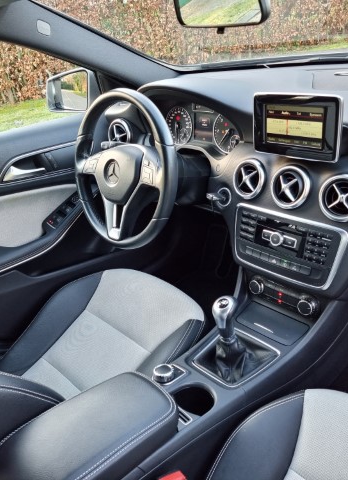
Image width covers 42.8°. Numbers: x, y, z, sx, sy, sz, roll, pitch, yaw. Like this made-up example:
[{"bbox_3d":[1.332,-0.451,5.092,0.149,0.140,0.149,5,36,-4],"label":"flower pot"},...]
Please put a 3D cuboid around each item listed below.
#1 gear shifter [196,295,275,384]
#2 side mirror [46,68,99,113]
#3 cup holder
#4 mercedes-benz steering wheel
[{"bbox_3d":[0.107,0.174,0.876,0.130,0.155,0.120,-30,34,-35],"label":"gear shifter"},{"bbox_3d":[-0.348,-0.502,1.490,0.220,0.155,0.105,10,33,31],"label":"side mirror"},{"bbox_3d":[0.041,0.322,0.834,0.084,0.065,0.084,-7,28,4],"label":"cup holder"},{"bbox_3d":[-0.123,-0.166,1.067,0.100,0.375,0.375,-13,24,-42],"label":"mercedes-benz steering wheel"}]

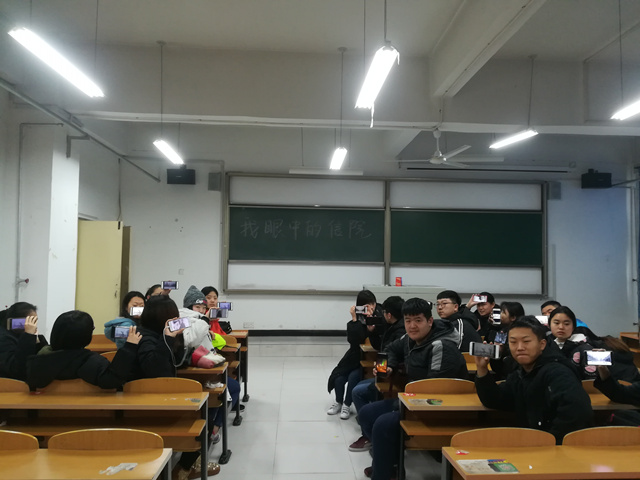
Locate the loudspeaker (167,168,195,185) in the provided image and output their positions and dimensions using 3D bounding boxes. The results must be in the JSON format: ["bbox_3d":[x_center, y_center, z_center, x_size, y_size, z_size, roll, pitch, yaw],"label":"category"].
[{"bbox_3d":[-2.486,-1.126,8.684,0.470,0.280,0.260,1,-3,-3],"label":"loudspeaker"}]

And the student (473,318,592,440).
[{"bbox_3d":[1.091,1.074,2.586,0.620,1.340,0.680,-1,-3,36],"label":"student"}]

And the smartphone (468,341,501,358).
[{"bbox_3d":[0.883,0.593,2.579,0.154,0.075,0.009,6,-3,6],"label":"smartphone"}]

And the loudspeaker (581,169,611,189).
[{"bbox_3d":[5.213,-1.094,9.107,0.470,0.280,0.260,1,-3,4],"label":"loudspeaker"}]

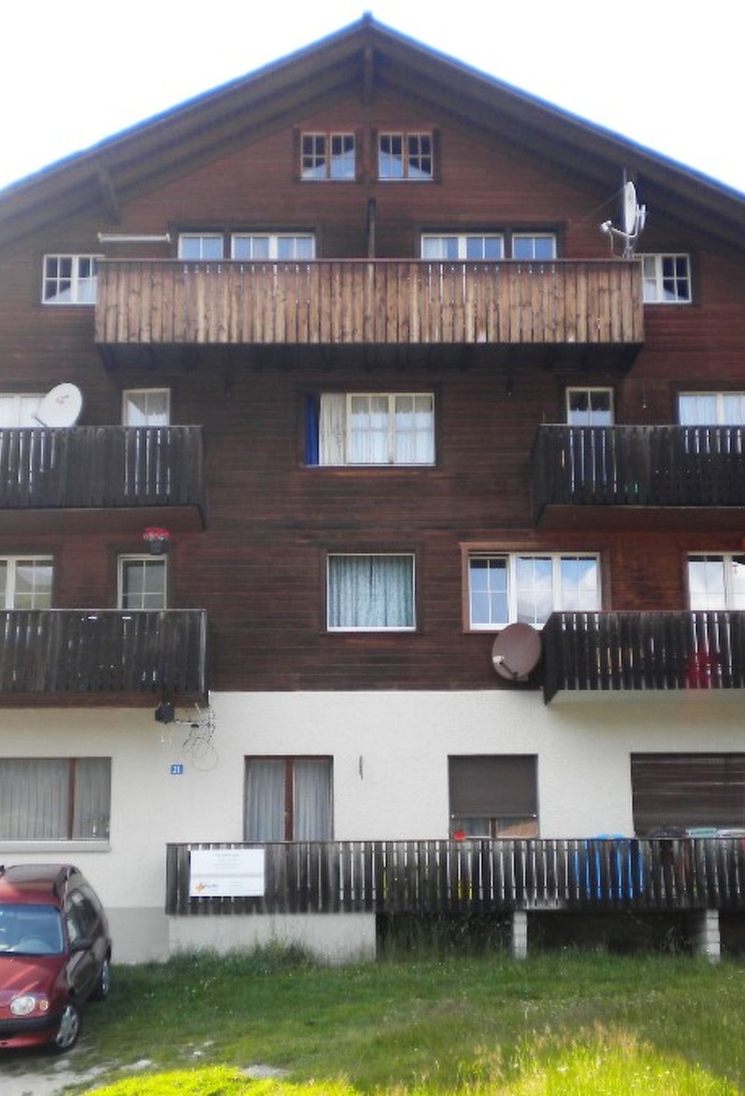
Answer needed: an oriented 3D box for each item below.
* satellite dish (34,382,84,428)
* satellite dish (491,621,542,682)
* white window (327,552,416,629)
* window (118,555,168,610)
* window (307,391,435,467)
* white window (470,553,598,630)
[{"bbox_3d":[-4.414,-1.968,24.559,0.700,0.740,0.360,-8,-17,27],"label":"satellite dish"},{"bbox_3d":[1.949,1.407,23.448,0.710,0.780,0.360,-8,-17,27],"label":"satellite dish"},{"bbox_3d":[-0.012,0.626,24.661,1.261,1.136,0.120,0,-15,-1],"label":"white window"},{"bbox_3d":[-3.262,0.657,24.606,0.697,1.134,0.120,0,-15,-1],"label":"window"},{"bbox_3d":[-0.016,-1.753,25.512,1.868,1.148,0.140,0,-14,-1],"label":"window"},{"bbox_3d":[2.337,0.614,24.945,1.895,1.147,0.140,0,-14,-1],"label":"white window"}]

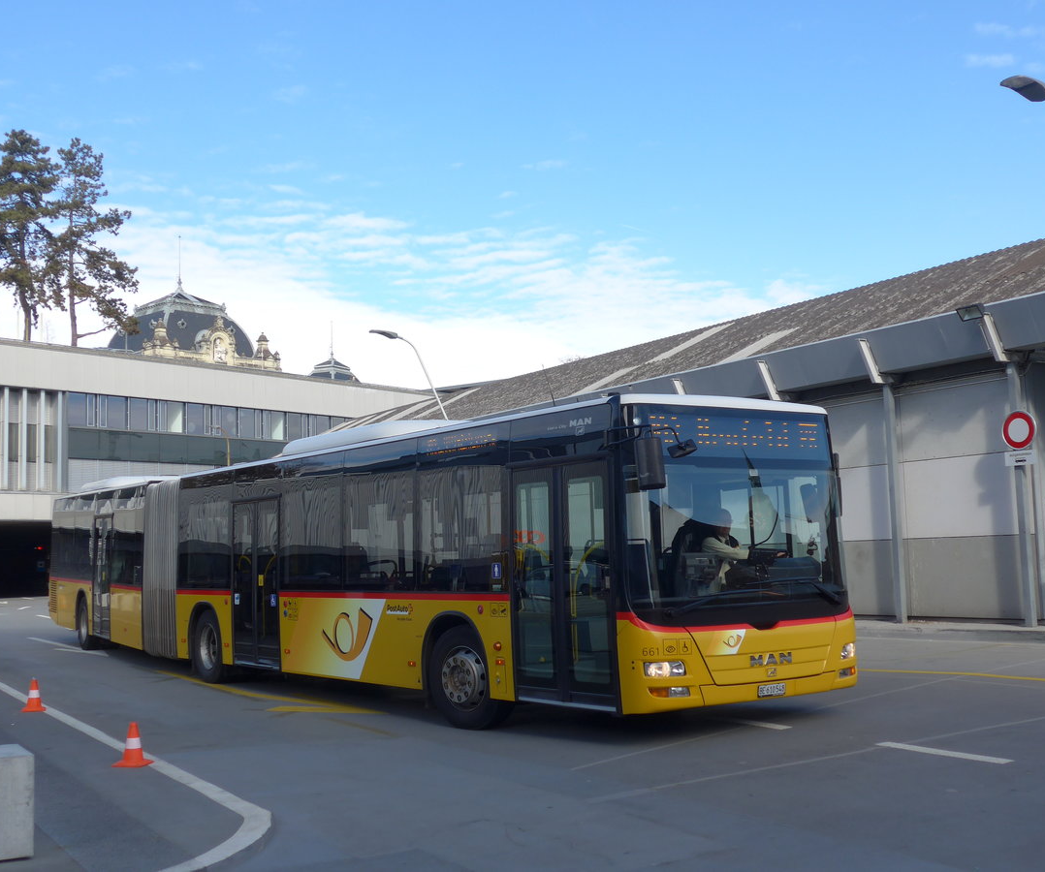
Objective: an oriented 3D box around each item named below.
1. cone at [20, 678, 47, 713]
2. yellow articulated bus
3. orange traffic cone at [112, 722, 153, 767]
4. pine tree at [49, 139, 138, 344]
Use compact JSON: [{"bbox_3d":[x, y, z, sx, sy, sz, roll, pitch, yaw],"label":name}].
[{"bbox_3d":[-5.219,2.769,14.015,0.235,0.335,0.235,-1,-6,0],"label":"cone"},{"bbox_3d":[-3.200,1.715,18.120,2.680,2.970,18.600,2,-6,-33],"label":"yellow articulated bus"},{"bbox_3d":[-2.952,2.329,9.949,0.235,0.335,0.235,-1,-6,0],"label":"orange traffic cone"},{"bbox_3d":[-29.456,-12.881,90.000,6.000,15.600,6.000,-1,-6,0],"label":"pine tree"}]

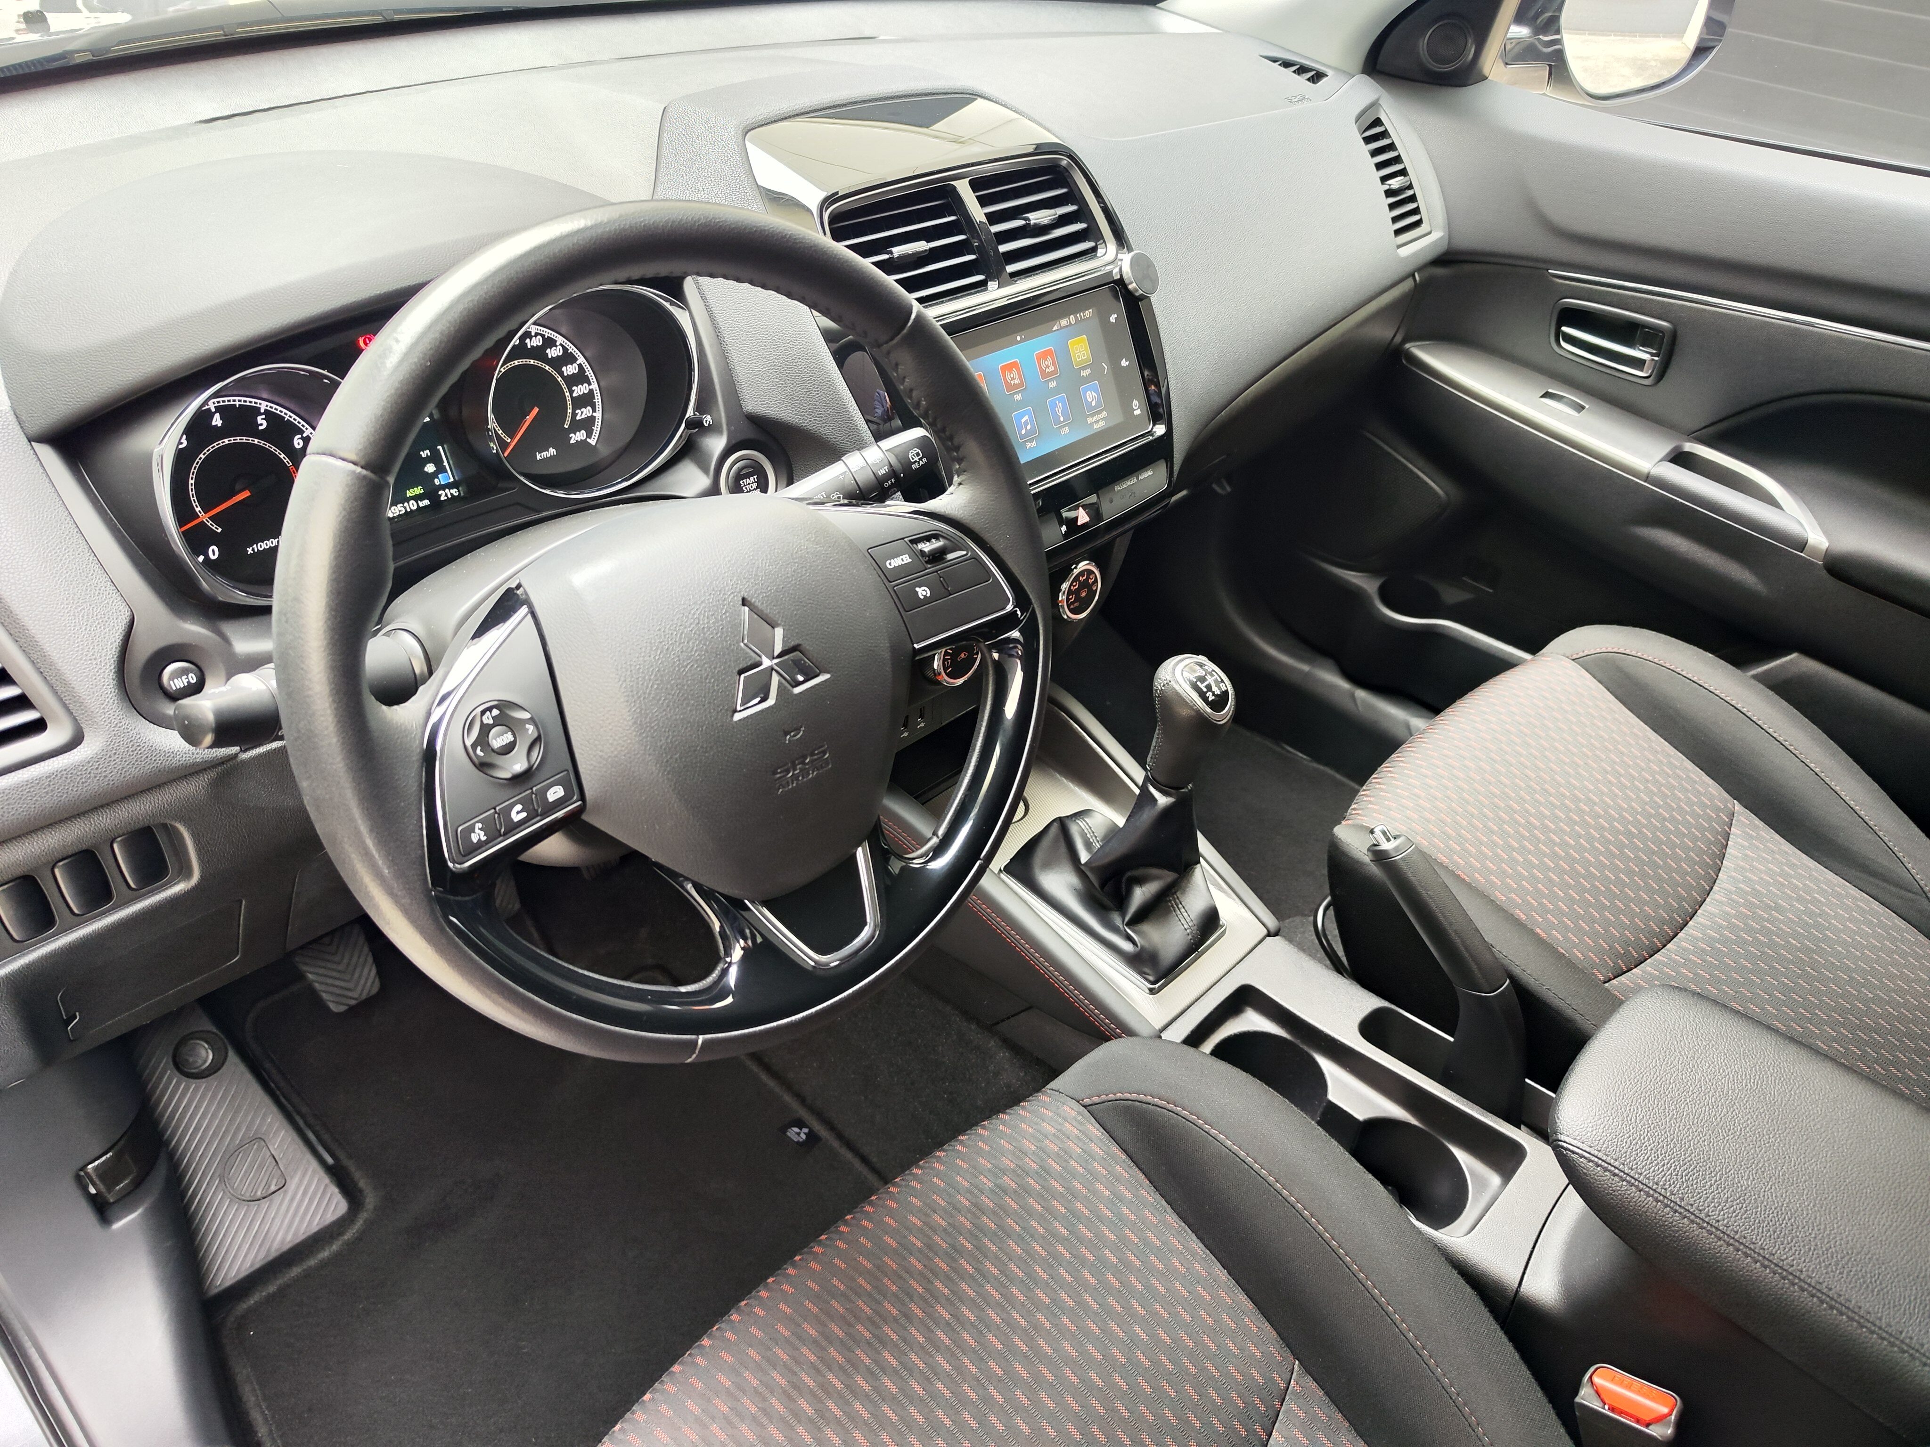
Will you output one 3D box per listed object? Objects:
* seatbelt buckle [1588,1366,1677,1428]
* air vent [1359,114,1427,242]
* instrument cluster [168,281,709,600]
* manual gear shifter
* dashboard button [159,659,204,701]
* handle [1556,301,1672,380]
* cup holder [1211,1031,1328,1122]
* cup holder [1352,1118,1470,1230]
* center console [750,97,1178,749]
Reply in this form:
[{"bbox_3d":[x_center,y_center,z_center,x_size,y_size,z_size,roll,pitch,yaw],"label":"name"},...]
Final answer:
[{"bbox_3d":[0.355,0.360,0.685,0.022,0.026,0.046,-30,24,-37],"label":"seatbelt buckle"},{"bbox_3d":[0.416,-0.535,1.264,0.057,0.113,0.028,-30,14,-37],"label":"air vent"},{"bbox_3d":[-0.271,-0.157,0.688,0.060,0.122,0.287,23,40,39],"label":"instrument cluster"},{"bbox_3d":[0.124,0.048,0.959,0.172,0.265,0.097,28,43,35],"label":"manual gear shifter"},{"bbox_3d":[-0.373,-0.020,0.610,0.010,0.020,0.020,16,35,43],"label":"dashboard button"},{"bbox_3d":[0.631,-0.369,1.247,0.110,0.064,0.030,28,43,35],"label":"handle"},{"bbox_3d":[0.214,0.275,0.926,0.087,0.060,0.087,0,34,0],"label":"cup holder"},{"bbox_3d":[0.285,0.320,0.858,0.088,0.060,0.088,0,34,0],"label":"cup holder"},{"bbox_3d":[0.001,-0.193,0.931,0.165,0.440,0.258,18,37,42],"label":"center console"}]

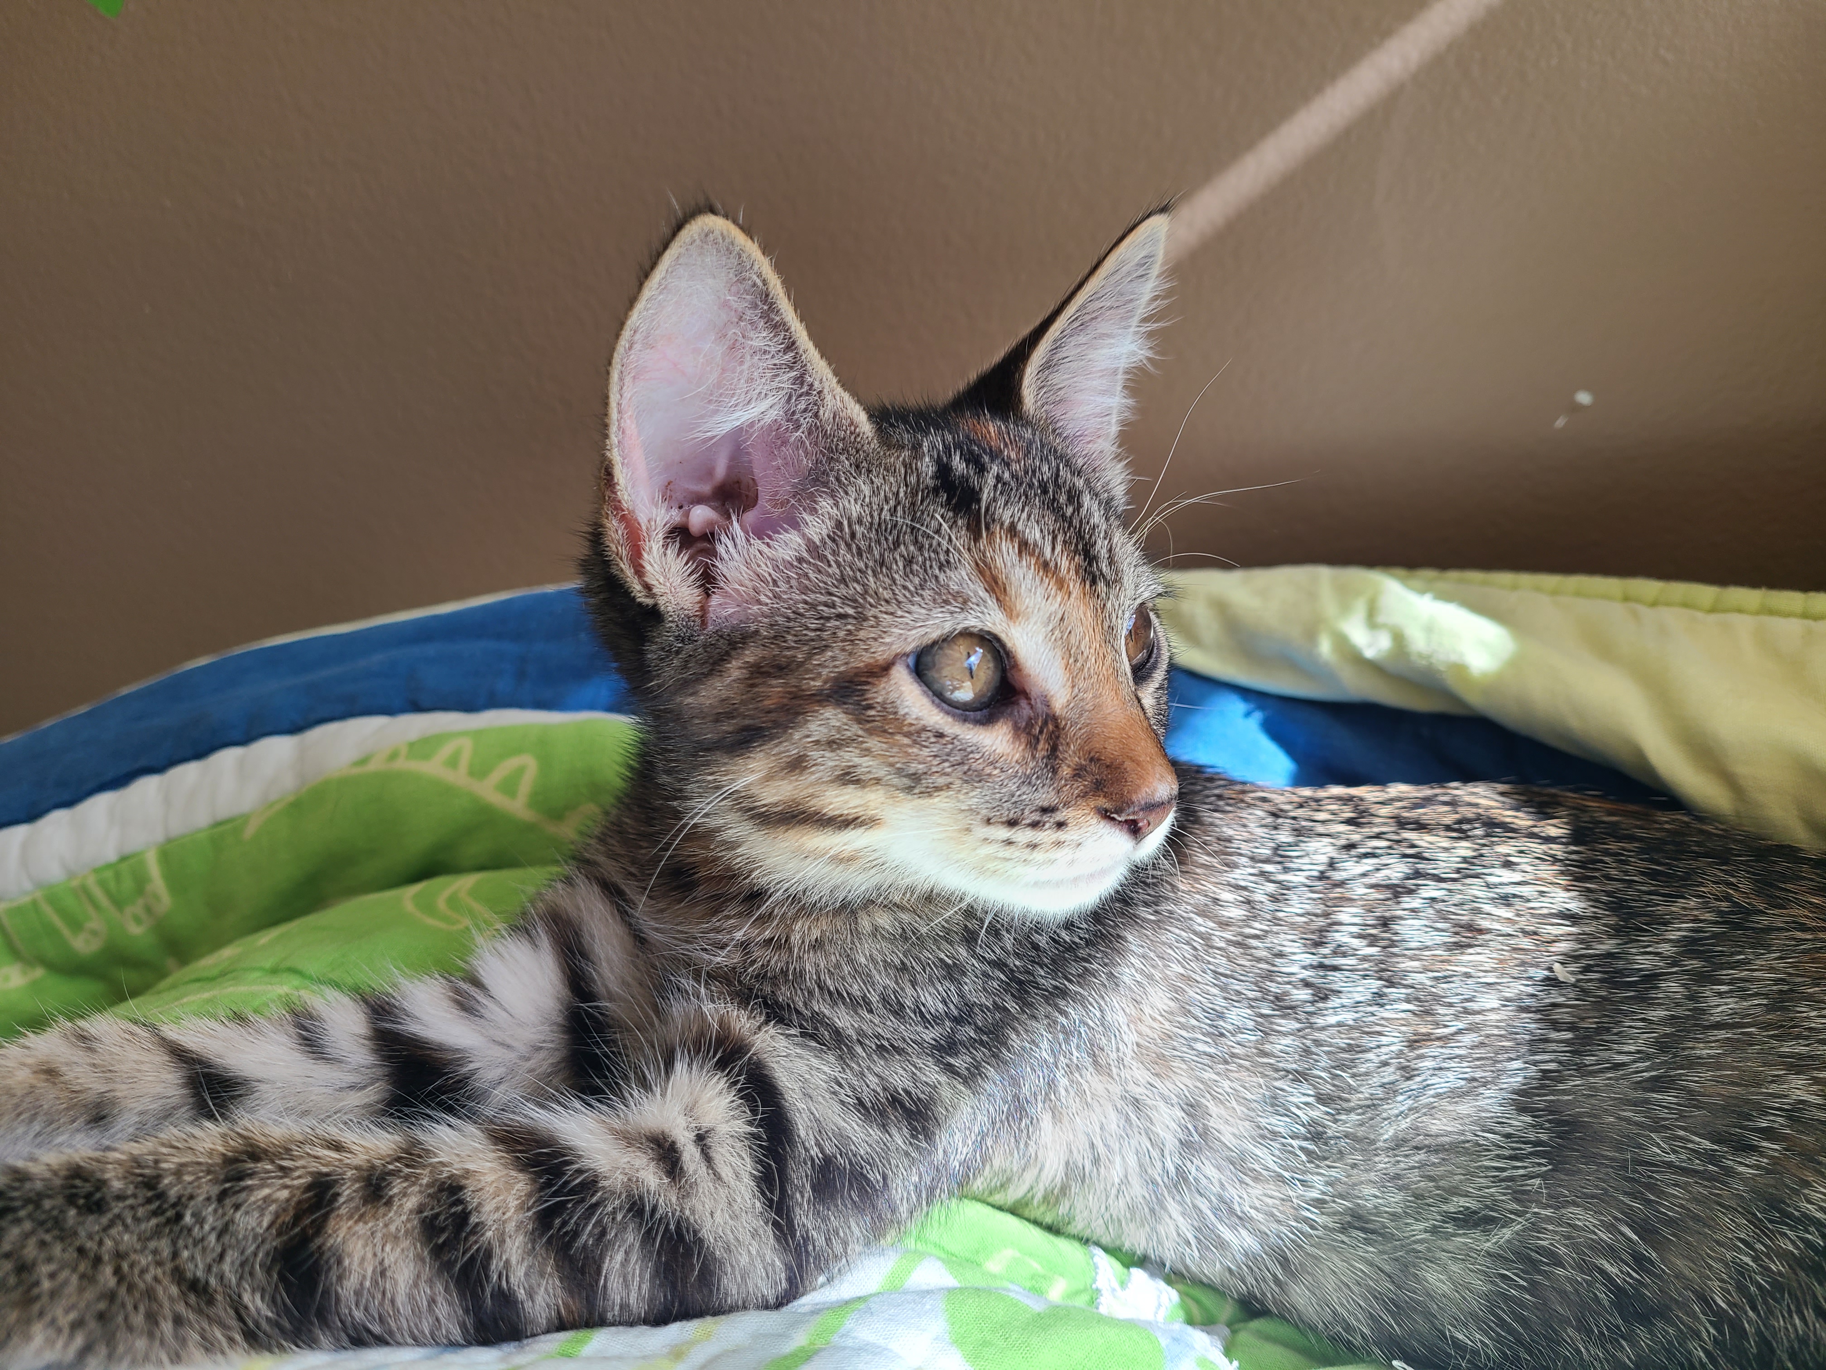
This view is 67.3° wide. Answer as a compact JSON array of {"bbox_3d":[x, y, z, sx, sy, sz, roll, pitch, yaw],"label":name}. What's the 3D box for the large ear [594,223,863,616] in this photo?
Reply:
[{"bbox_3d":[-0.032,-0.047,0.245,0.047,0.068,0.028,-5,10,-7],"label":"large ear"}]

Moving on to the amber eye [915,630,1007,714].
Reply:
[{"bbox_3d":[0.008,-0.002,0.229,0.015,0.013,0.008,-1,8,-30],"label":"amber eye"}]

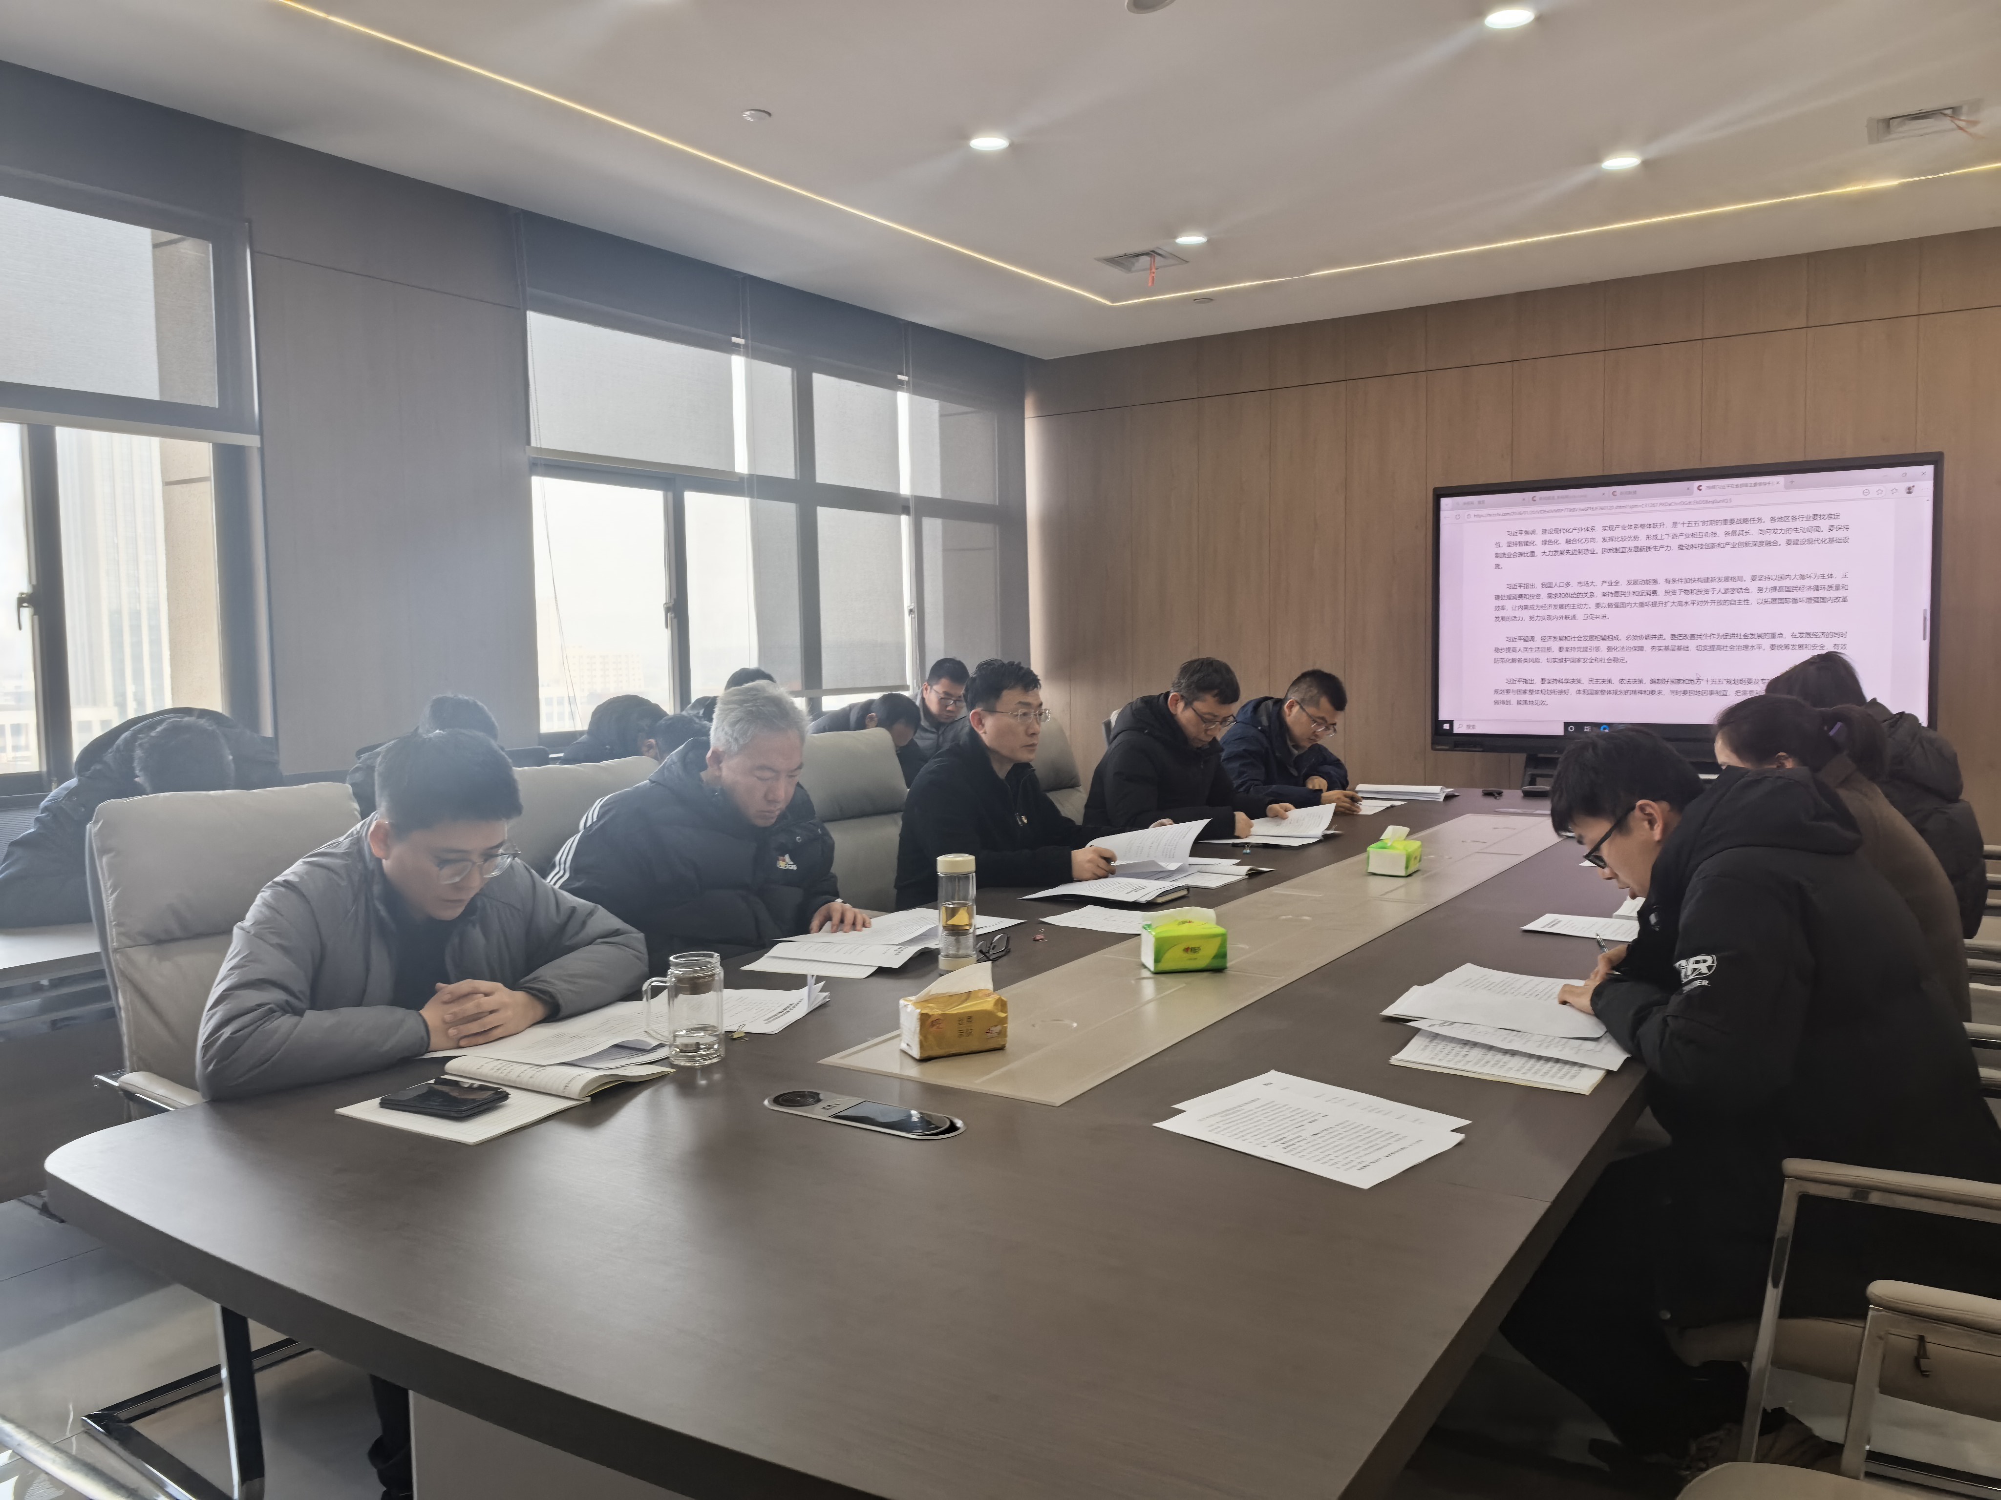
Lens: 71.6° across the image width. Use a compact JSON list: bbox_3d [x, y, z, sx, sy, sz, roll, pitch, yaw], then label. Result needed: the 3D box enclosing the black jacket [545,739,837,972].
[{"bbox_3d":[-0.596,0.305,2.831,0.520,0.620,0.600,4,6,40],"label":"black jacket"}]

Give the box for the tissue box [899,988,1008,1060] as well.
[{"bbox_3d":[-0.066,0.408,2.055,0.142,0.073,0.075,-3,5,-23],"label":"tissue box"}]

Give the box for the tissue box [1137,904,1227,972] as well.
[{"bbox_3d":[0.336,0.347,2.541,0.137,0.100,0.082,-1,5,-10],"label":"tissue box"}]

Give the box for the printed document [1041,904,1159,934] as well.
[{"bbox_3d":[0.264,0.359,2.961,0.297,0.010,0.210,3,6,35],"label":"printed document"}]

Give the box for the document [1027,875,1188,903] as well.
[{"bbox_3d":[0.245,0.328,3.200,0.290,0.028,0.235,4,7,43],"label":"document"}]

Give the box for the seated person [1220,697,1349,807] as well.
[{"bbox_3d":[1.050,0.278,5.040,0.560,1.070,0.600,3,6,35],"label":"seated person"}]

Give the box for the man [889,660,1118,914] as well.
[{"bbox_3d":[0.004,0.412,3.596,0.700,1.300,0.540,3,6,32],"label":"man"}]

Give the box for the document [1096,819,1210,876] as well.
[{"bbox_3d":[0.358,0.230,3.532,0.300,0.110,0.210,3,6,35],"label":"document"}]

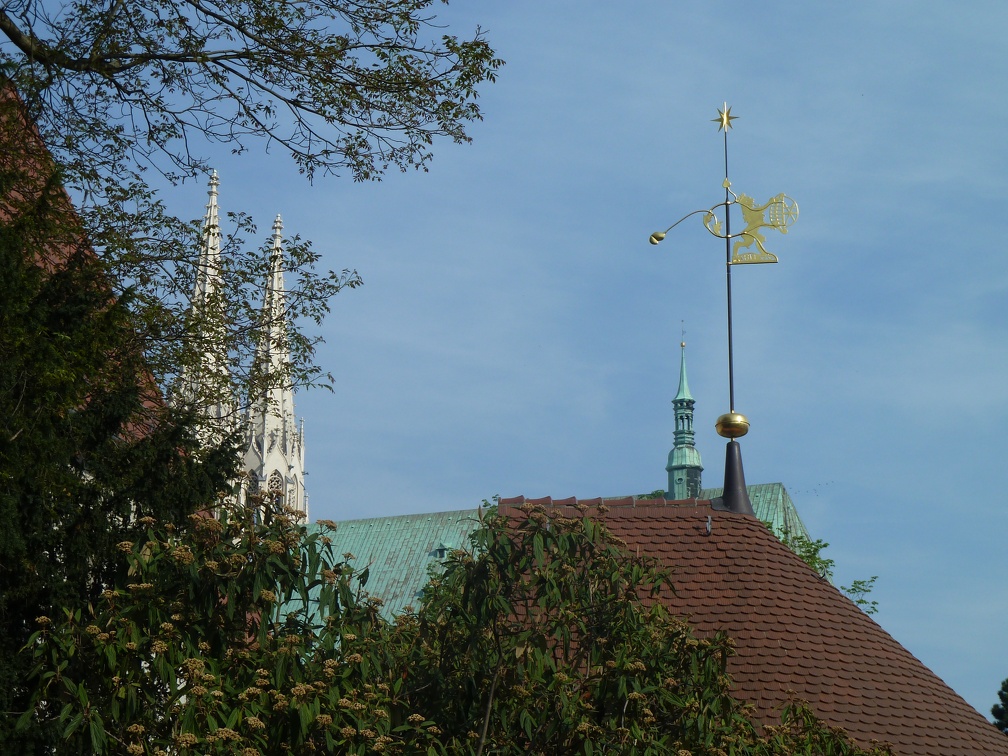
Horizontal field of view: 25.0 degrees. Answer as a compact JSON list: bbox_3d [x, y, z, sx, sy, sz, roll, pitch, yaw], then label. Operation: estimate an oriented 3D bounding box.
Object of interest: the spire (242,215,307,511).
[{"bbox_3d":[-25.556,-0.309,251.194,8.000,37.400,8.000,-6,-17,22],"label":"spire"}]

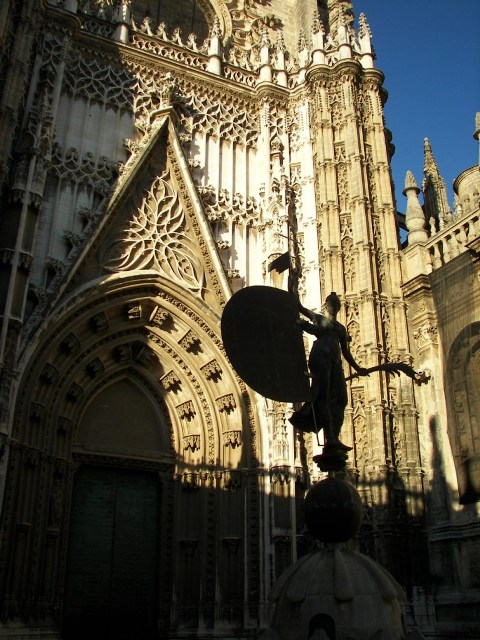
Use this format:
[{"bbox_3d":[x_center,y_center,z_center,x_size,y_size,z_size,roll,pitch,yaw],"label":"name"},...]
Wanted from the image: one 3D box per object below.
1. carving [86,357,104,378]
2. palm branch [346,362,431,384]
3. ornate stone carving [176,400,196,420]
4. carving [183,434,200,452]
[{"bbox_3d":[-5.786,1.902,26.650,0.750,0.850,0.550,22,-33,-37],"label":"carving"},{"bbox_3d":[3.055,1.105,13.882,1.700,0.420,0.350,-3,-24,8],"label":"palm branch"},{"bbox_3d":[-2.402,4.040,29.880,0.720,0.620,0.500,-19,-14,4],"label":"ornate stone carving"},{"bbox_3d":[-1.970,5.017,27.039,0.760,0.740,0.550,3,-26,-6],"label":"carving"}]

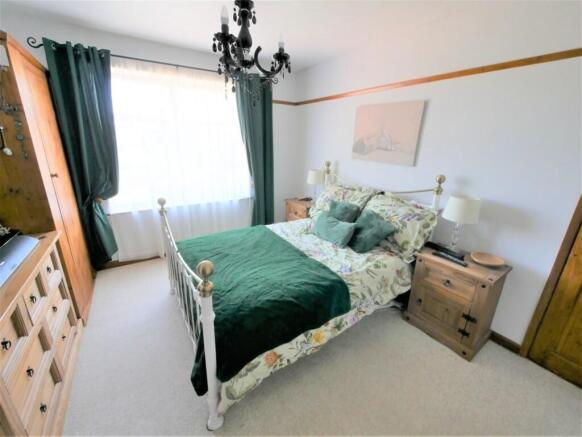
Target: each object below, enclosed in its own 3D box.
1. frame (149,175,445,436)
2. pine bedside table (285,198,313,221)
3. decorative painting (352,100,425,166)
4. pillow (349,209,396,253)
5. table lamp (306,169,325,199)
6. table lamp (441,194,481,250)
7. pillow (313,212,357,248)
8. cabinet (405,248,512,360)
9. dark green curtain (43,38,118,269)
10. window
[{"bbox_3d":[0.031,0.189,2.172,2.060,1.245,1.470,-10,21,-33],"label":"frame"},{"bbox_3d":[0.212,0.084,3.502,0.390,0.640,0.530,-10,21,-33],"label":"pine bedside table"},{"bbox_3d":[0.940,-0.859,2.404,0.035,0.570,0.750,-10,21,-33],"label":"decorative painting"},{"bbox_3d":[0.696,0.139,2.105,0.380,0.130,0.380,-41,35,-3],"label":"pillow"},{"bbox_3d":[0.344,-0.417,3.255,0.240,0.470,0.240,1,18,0],"label":"table lamp"},{"bbox_3d":[1.341,0.062,1.842,0.240,0.470,0.240,-10,21,-33],"label":"table lamp"},{"bbox_3d":[0.408,0.093,2.272,0.130,0.340,0.420,44,-11,-37],"label":"pillow"},{"bbox_3d":[1.305,0.623,1.907,0.400,0.640,0.530,-10,21,-33],"label":"cabinet"},{"bbox_3d":[-1.935,-0.501,2.424,0.480,2.190,0.150,-10,21,-33],"label":"dark green curtain"},{"bbox_3d":[-1.293,-0.905,2.853,1.810,1.530,0.100,-10,21,-33],"label":"window"}]

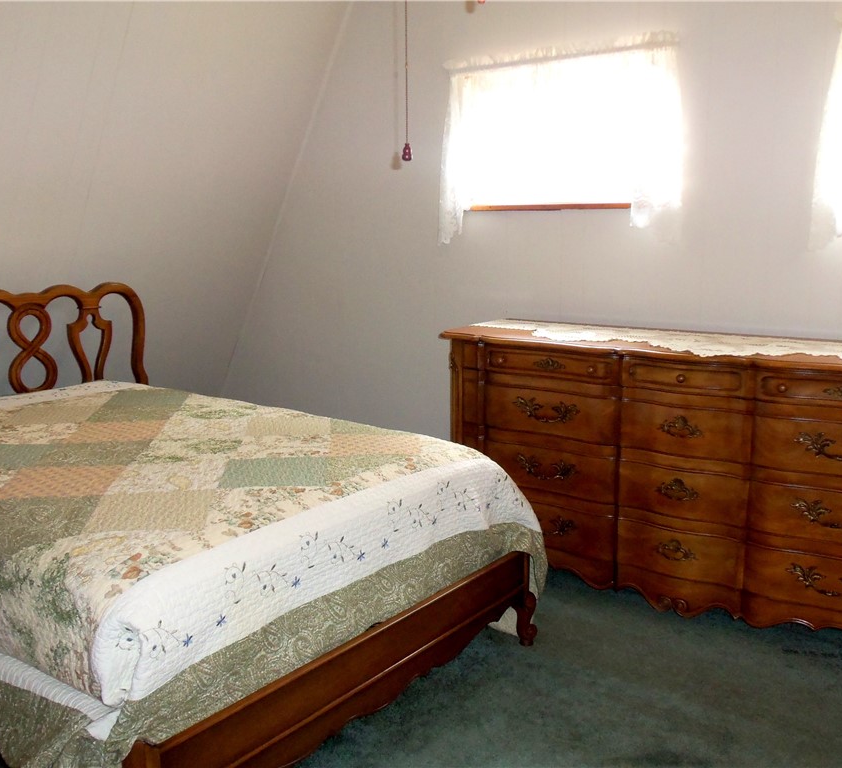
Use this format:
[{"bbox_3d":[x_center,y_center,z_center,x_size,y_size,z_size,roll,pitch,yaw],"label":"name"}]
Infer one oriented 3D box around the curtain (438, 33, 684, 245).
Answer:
[{"bbox_3d":[0.534,-0.971,3.457,1.069,0.746,0.090,7,13,36],"label":"curtain"}]

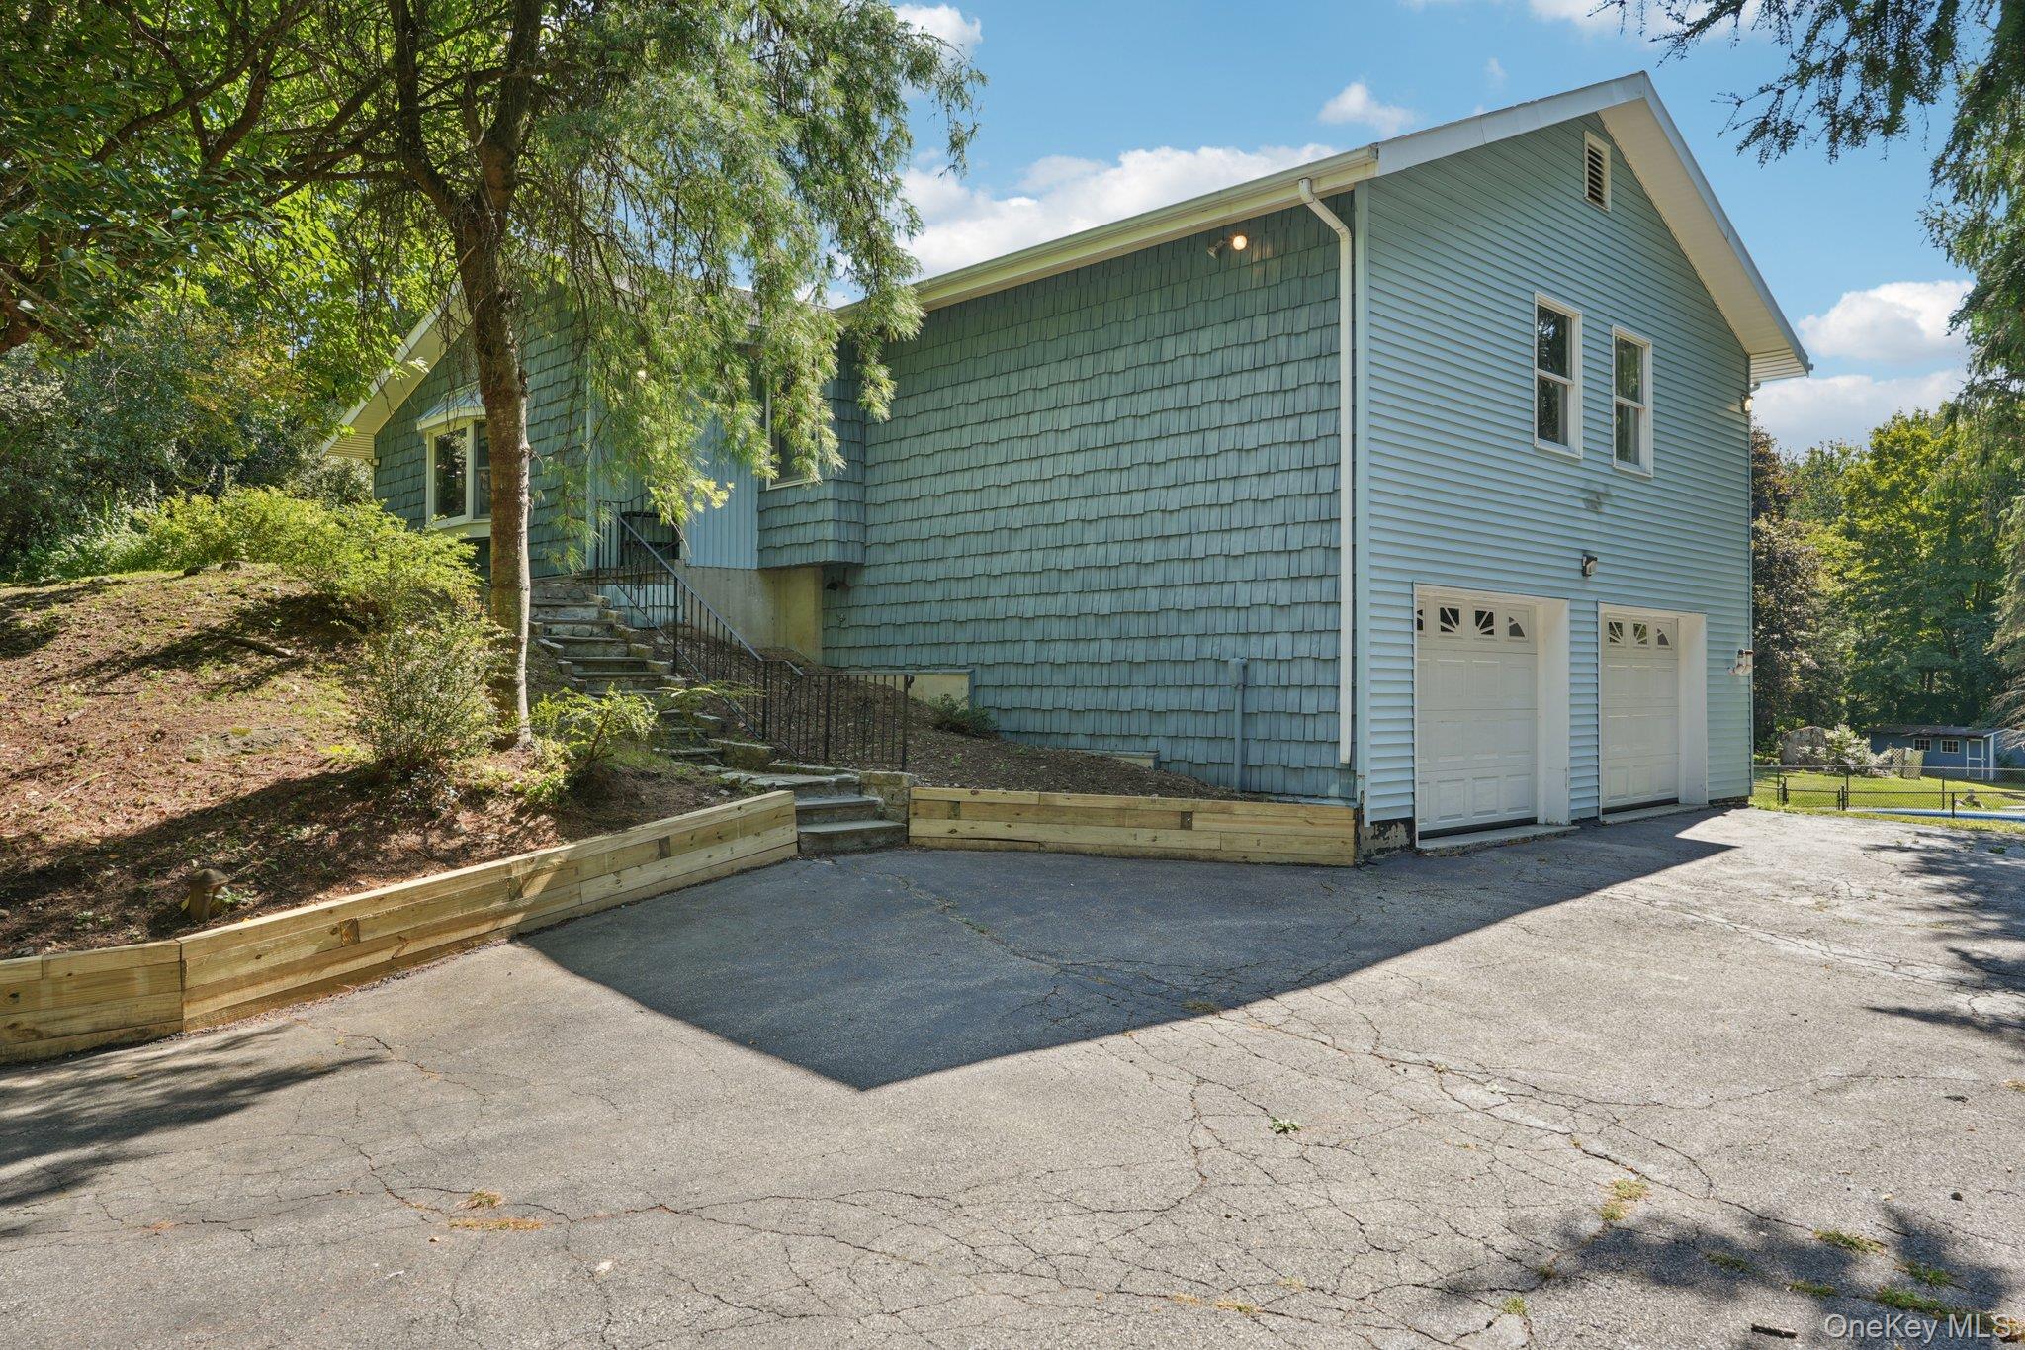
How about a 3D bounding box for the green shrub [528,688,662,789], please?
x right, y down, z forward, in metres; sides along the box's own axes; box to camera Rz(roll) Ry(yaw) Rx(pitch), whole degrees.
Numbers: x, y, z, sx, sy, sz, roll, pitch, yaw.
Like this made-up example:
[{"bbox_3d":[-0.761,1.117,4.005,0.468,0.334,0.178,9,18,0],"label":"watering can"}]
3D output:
[{"bbox_3d":[-3.212,0.488,10.400,1.000,0.750,0.900,0,-1,0],"label":"green shrub"}]

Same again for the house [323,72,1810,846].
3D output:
[{"bbox_3d":[0.438,-2.150,16.737,11.900,7.340,13.300,1,-1,-45],"label":"house"}]

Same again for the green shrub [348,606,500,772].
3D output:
[{"bbox_3d":[-4.391,0.112,10.100,1.130,1.240,1.100,0,-1,0],"label":"green shrub"}]

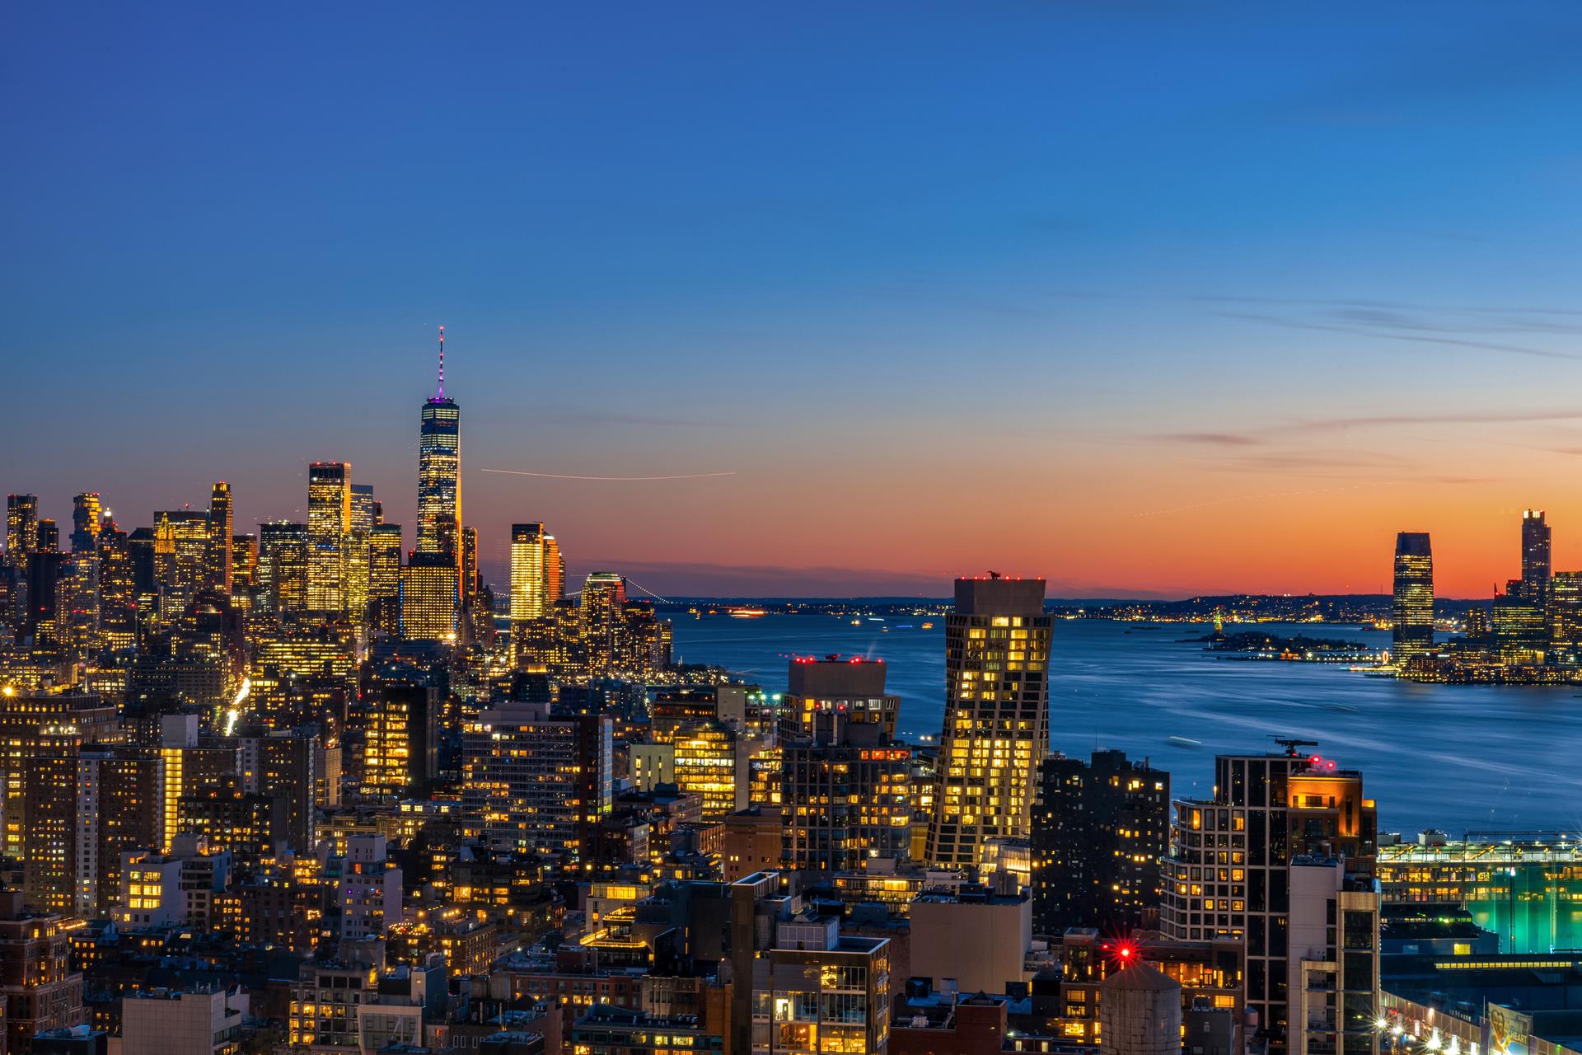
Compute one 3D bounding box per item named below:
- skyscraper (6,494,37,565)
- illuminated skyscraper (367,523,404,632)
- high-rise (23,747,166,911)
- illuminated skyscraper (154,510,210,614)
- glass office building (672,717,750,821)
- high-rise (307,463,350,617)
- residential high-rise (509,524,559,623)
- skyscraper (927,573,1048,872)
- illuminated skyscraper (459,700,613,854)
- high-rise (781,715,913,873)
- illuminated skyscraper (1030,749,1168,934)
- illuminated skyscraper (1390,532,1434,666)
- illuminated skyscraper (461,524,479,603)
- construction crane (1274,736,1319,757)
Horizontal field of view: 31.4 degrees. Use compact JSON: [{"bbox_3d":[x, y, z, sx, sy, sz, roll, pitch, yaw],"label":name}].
[{"bbox_3d":[-1203.010,76.780,4402.980,33.000,262.000,33.000,0,-2,35],"label":"skyscraper"},{"bbox_3d":[-639.020,104.660,4432.980,49.000,227.000,58.000,0,-1,0],"label":"illuminated skyscraper"},{"bbox_3d":[-236.320,109.790,954.260,42.000,68.000,18.000,0,-1,11],"label":"high-rise"},{"bbox_3d":[-1055.320,93.530,4860.890,85.000,246.000,34.000,0,-1,18],"label":"illuminated skyscraper"},{"bbox_3d":[-37.920,122.410,1317.130,30.000,64.000,28.000,0,-1,11],"label":"glass office building"},{"bbox_3d":[-767.750,57.010,4677.220,62.000,329.000,52.000,0,-1,10],"label":"high-rise"},{"bbox_3d":[-402.930,107.920,4364.590,61.000,228.000,72.000,0,-1,-3],"label":"residential high-rise"},{"bbox_3d":[70.250,81.400,995.930,42.000,124.000,38.000,0,-1,12],"label":"skyscraper"},{"bbox_3d":[-101.910,111.840,1126.150,53.000,82.990,32.000,0,-1,12],"label":"illuminated skyscraper"},{"bbox_3d":[18.370,106.730,933.190,40.000,88.630,24.000,0,-1,12],"label":"high-rise"},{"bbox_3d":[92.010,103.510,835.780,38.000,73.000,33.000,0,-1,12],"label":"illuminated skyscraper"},{"bbox_3d":[1119.130,128.170,5059.660,58.000,238.000,58.000,0,-1,-5],"label":"illuminated skyscraper"},{"bbox_3d":[-583.870,116.850,5089.690,35.000,237.000,35.000,0,-1,-2],"label":"illuminated skyscraper"},{"bbox_3d":[115.040,49.800,640.000,10.410,4.500,3.000,0,-1,12],"label":"construction crane"}]

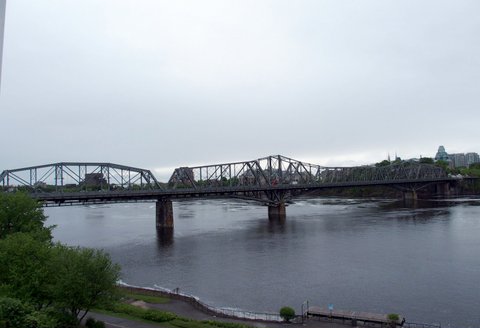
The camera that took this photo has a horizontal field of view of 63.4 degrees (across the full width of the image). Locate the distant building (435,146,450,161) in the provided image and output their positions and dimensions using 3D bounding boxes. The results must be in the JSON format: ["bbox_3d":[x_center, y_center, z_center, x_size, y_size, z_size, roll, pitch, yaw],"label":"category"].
[{"bbox_3d":[333.760,-16.810,640.000,25.000,25.000,24.000,-2,-1,28],"label":"distant building"}]

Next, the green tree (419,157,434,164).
[{"bbox_3d":[213.730,-3.670,445.000,17.000,11.000,14.000,-2,-1,26],"label":"green tree"}]

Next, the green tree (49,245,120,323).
[{"bbox_3d":[-18.020,13.850,45.000,8.200,8.800,8.000,-1,-1,-22],"label":"green tree"}]

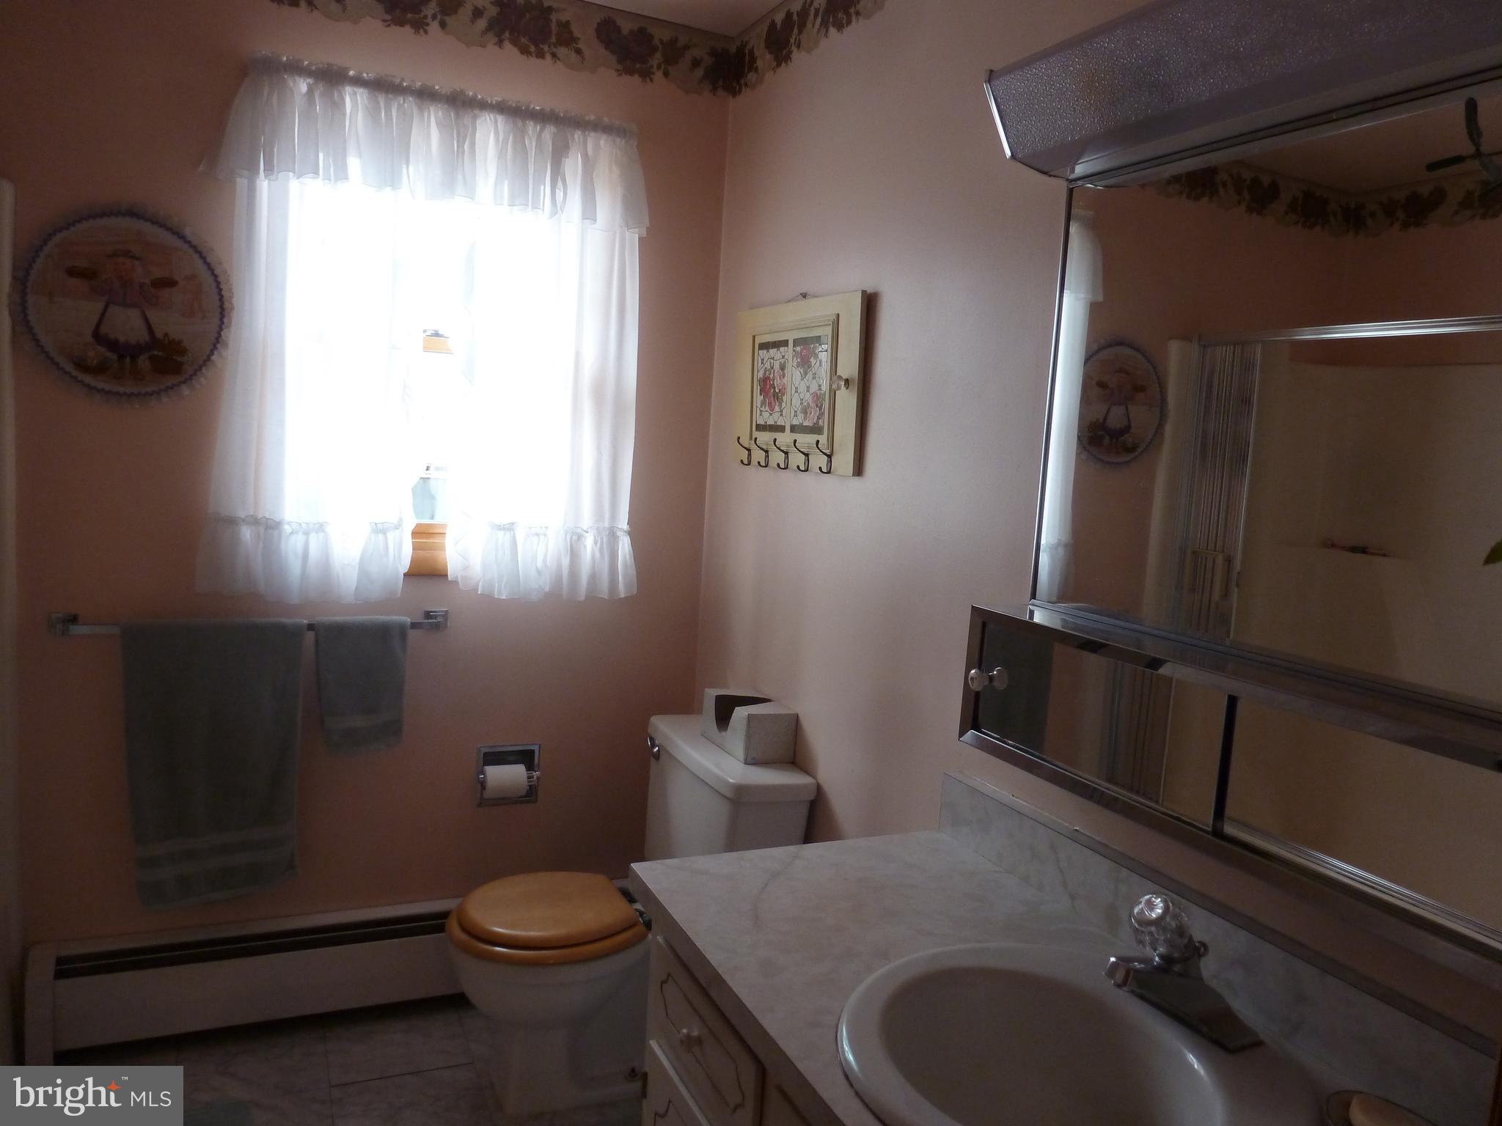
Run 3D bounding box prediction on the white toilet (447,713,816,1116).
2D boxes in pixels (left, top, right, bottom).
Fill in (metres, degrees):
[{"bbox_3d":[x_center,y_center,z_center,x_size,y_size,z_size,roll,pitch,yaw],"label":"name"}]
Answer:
[{"bbox_3d":[-0.302,0.779,2.233,0.674,0.750,0.525,1,7,-25],"label":"white toilet"}]

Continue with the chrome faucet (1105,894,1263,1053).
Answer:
[{"bbox_3d":[0.477,0.449,1.189,0.155,0.145,0.157,1,7,-25],"label":"chrome faucet"}]

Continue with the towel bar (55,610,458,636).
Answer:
[{"bbox_3d":[-1.080,0.133,2.309,0.804,0.050,0.075,1,7,-25],"label":"towel bar"}]

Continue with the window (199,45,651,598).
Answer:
[{"bbox_3d":[-0.701,-0.482,2.392,0.995,1.144,0.095,1,7,-25],"label":"window"}]

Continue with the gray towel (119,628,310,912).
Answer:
[{"bbox_3d":[-1.172,0.430,2.280,0.359,0.619,0.065,1,7,-25],"label":"gray towel"}]

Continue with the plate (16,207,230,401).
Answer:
[{"bbox_3d":[-1.287,-0.532,2.144,0.390,0.392,0.028,1,7,-25],"label":"plate"}]

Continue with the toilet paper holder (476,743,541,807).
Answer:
[{"bbox_3d":[-0.605,0.537,2.617,0.157,0.159,0.090,1,7,-25],"label":"toilet paper holder"}]

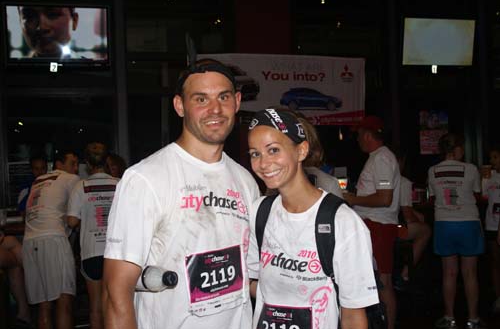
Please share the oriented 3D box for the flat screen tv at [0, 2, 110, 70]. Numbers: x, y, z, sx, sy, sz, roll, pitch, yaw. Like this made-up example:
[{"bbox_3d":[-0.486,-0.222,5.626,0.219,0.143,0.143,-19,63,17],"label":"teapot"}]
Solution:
[{"bbox_3d":[-2.197,-1.463,6.650,1.150,0.720,0.100,-2,2,-13],"label":"flat screen tv"}]

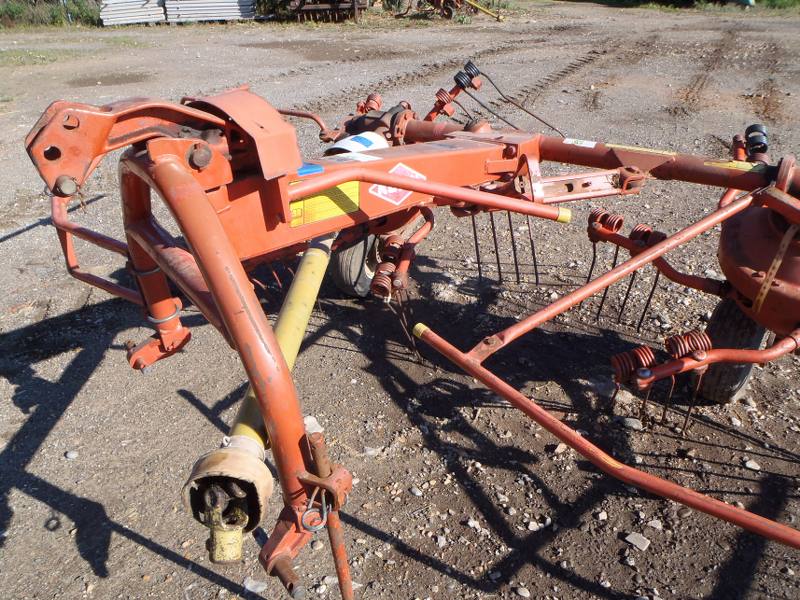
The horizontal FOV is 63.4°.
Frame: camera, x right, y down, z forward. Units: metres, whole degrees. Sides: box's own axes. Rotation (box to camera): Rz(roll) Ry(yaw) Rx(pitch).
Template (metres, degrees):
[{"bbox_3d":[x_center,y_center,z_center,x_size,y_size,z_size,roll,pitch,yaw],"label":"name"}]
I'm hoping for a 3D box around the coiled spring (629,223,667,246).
[{"bbox_3d":[0.783,-0.203,2.040,0.125,0.065,0.065,30,40,29],"label":"coiled spring"}]

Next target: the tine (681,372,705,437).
[{"bbox_3d":[0.867,0.300,1.913,0.025,0.387,0.025,-16,46,-1],"label":"tine"}]

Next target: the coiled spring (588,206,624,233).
[{"bbox_3d":[0.670,-0.261,2.100,0.125,0.065,0.065,30,40,29],"label":"coiled spring"}]

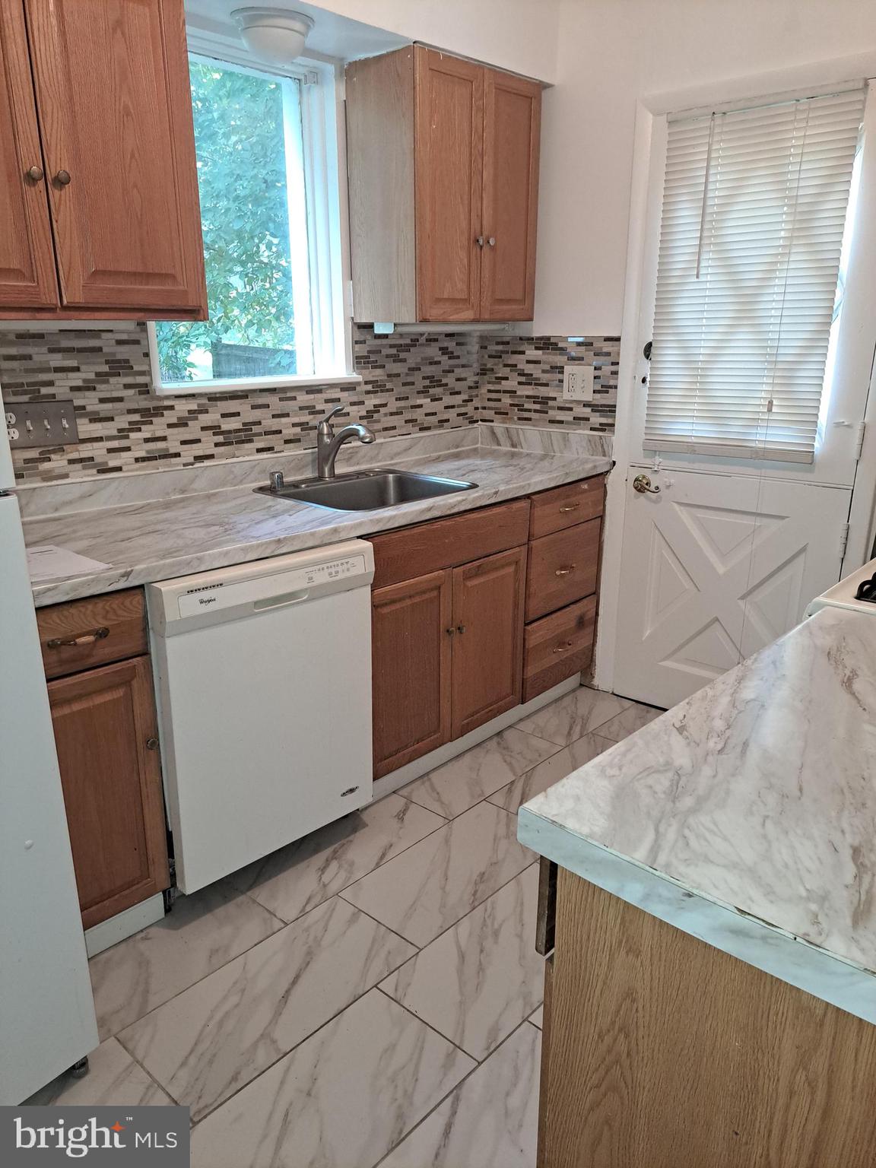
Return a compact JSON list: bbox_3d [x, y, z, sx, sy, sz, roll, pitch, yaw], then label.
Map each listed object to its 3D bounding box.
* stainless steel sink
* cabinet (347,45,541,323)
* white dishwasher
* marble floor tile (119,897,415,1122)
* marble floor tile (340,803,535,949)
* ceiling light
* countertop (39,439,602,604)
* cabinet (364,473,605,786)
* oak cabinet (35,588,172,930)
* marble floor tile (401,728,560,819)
[{"bbox_3d":[-0.224,-0.228,2.632,0.530,0.185,0.600,15,22,40],"label":"stainless steel sink"},{"bbox_3d":[0.032,-1.327,2.839,0.320,0.788,0.647,15,22,40],"label":"cabinet"},{"bbox_3d":[-0.605,0.292,2.216,0.610,0.825,0.597,15,22,40],"label":"white dishwasher"},{"bbox_3d":[-0.353,0.902,1.793,0.295,0.010,0.603,15,22,40],"label":"marble floor tile"},{"bbox_3d":[0.052,0.774,2.224,0.298,0.010,0.607,15,22,40],"label":"marble floor tile"},{"bbox_3d":[-0.454,-1.496,2.233,0.230,0.118,0.230,0,17,0],"label":"ceiling light"},{"bbox_3d":[-0.318,-0.251,2.475,0.675,0.043,2.220,15,22,40],"label":"countertop"},{"bbox_3d":[-0.009,0.040,2.900,0.620,0.758,1.245,15,22,40],"label":"cabinet"},{"bbox_3d":[-0.949,0.339,1.903,0.620,0.755,0.310,15,22,40],"label":"oak cabinet"},{"bbox_3d":[0.153,0.625,2.723,0.247,0.010,0.614,15,22,40],"label":"marble floor tile"}]

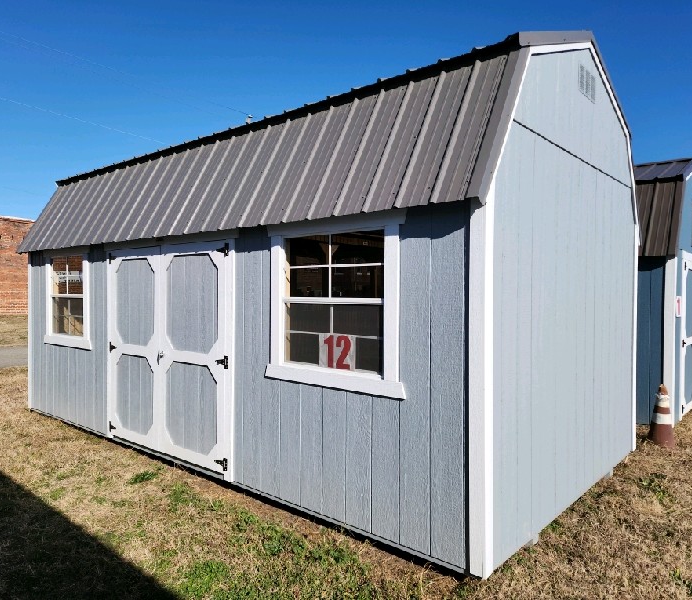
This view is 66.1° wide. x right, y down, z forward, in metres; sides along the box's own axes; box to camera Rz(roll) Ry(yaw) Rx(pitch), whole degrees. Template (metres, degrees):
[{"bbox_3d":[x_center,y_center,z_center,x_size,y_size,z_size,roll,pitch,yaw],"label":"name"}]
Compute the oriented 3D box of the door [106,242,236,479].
[{"bbox_3d":[-1.623,0.439,4.661,2.020,1.840,0.080,1,1,40],"label":"door"}]

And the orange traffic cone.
[{"bbox_3d":[3.197,1.184,5.380,0.300,0.670,0.300,1,1,40],"label":"orange traffic cone"}]

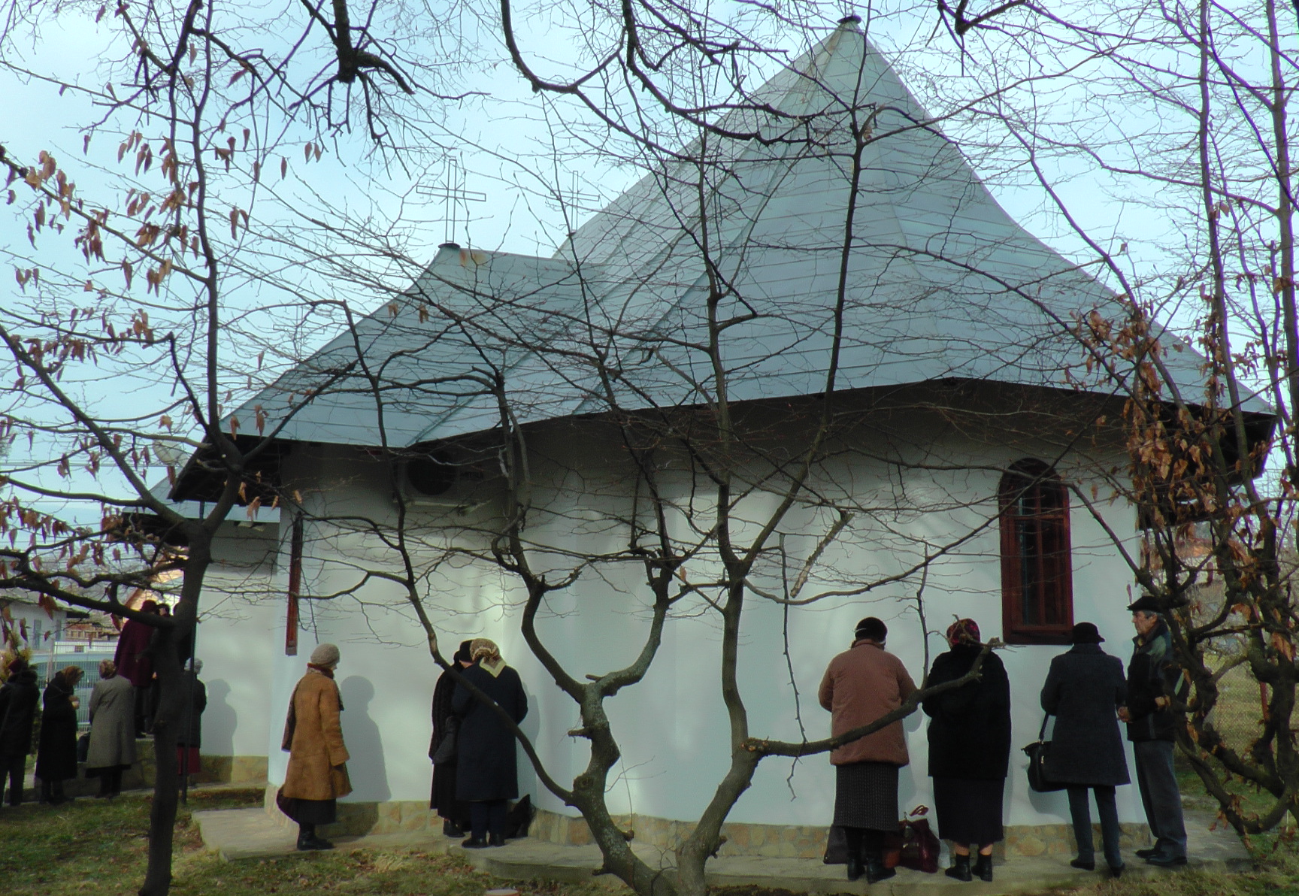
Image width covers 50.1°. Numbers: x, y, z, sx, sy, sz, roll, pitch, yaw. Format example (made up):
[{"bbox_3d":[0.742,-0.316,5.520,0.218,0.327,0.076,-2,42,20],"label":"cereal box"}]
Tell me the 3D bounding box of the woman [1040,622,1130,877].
[{"bbox_3d":[2.791,1.907,8.889,0.560,1.560,0.430,-1,-8,7],"label":"woman"}]

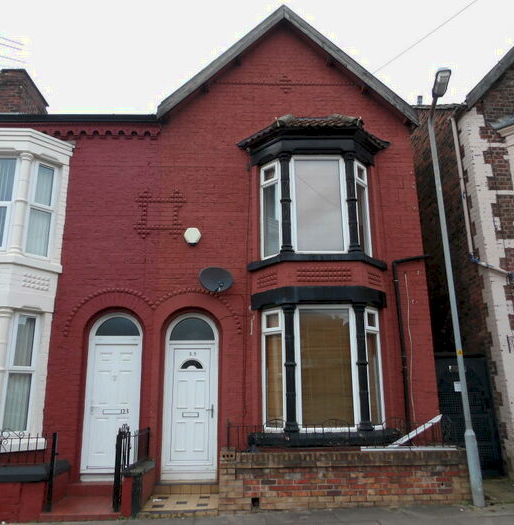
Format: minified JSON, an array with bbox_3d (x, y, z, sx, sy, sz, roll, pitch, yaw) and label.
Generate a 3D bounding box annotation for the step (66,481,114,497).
[{"bbox_3d":[-2.379,3.578,7.666,1.068,0.174,0.300,0,-15,-2],"label":"step"}]

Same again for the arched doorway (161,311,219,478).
[{"bbox_3d":[-1.099,2.191,8.101,0.898,2.673,0.180,0,-15,-2],"label":"arched doorway"}]

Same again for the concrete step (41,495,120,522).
[{"bbox_3d":[-2.367,3.539,6.988,1.052,0.097,1.050,0,-15,-2],"label":"concrete step"}]

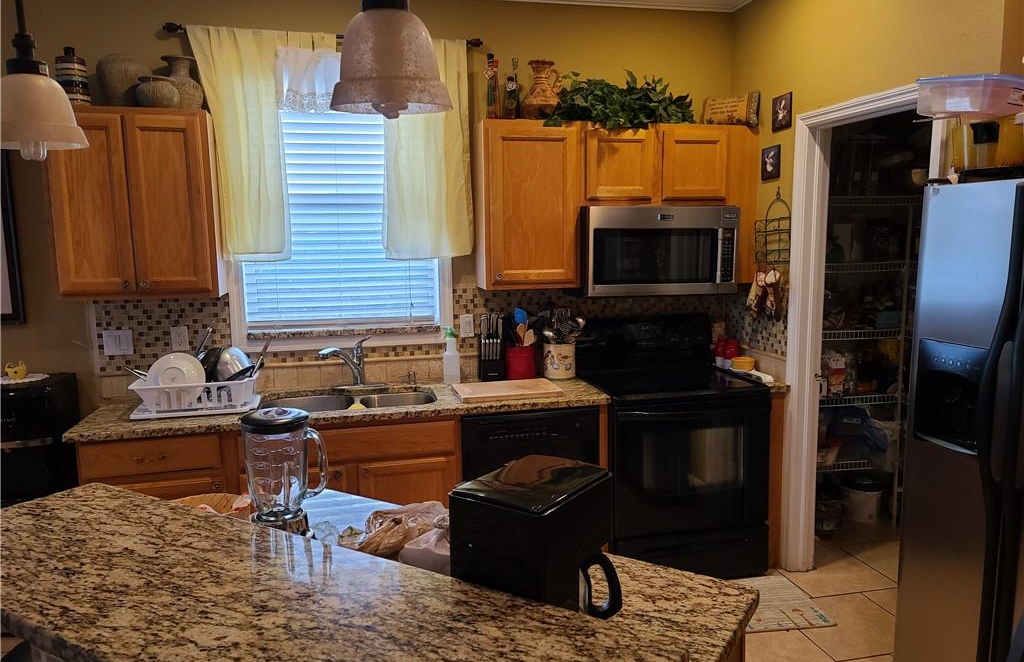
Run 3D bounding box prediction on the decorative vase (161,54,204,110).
[{"bbox_3d":[-1.424,-1.048,3.196,0.172,0.273,0.172,-2,7,-13],"label":"decorative vase"}]

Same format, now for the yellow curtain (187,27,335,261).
[{"bbox_3d":[-1.108,-0.826,3.320,0.620,1.017,0.110,-2,7,-13],"label":"yellow curtain"}]

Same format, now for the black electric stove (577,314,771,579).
[{"bbox_3d":[0.746,0.547,3.651,0.761,1.195,0.680,-2,7,-13],"label":"black electric stove"}]

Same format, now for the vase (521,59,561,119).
[{"bbox_3d":[0.138,-1.127,3.511,0.196,0.307,0.180,-1,7,0],"label":"vase"}]

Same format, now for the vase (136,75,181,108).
[{"bbox_3d":[-1.478,-0.980,3.088,0.175,0.167,0.175,-2,7,-13],"label":"vase"}]

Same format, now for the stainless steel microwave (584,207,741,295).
[{"bbox_3d":[0.681,-0.398,3.676,0.757,0.415,0.405,-2,7,-13],"label":"stainless steel microwave"}]

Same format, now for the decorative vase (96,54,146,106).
[{"bbox_3d":[-1.649,-1.034,3.134,0.190,0.268,0.190,-2,7,-13],"label":"decorative vase"}]

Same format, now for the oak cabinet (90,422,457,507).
[{"bbox_3d":[-0.989,0.776,3.309,1.474,0.875,0.630,-2,7,-13],"label":"oak cabinet"}]

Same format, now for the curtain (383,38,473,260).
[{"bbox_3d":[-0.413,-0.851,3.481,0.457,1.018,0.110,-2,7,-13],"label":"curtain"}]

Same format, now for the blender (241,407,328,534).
[{"bbox_3d":[-0.465,0.341,1.522,0.182,0.355,0.175,-3,8,-18],"label":"blender"}]

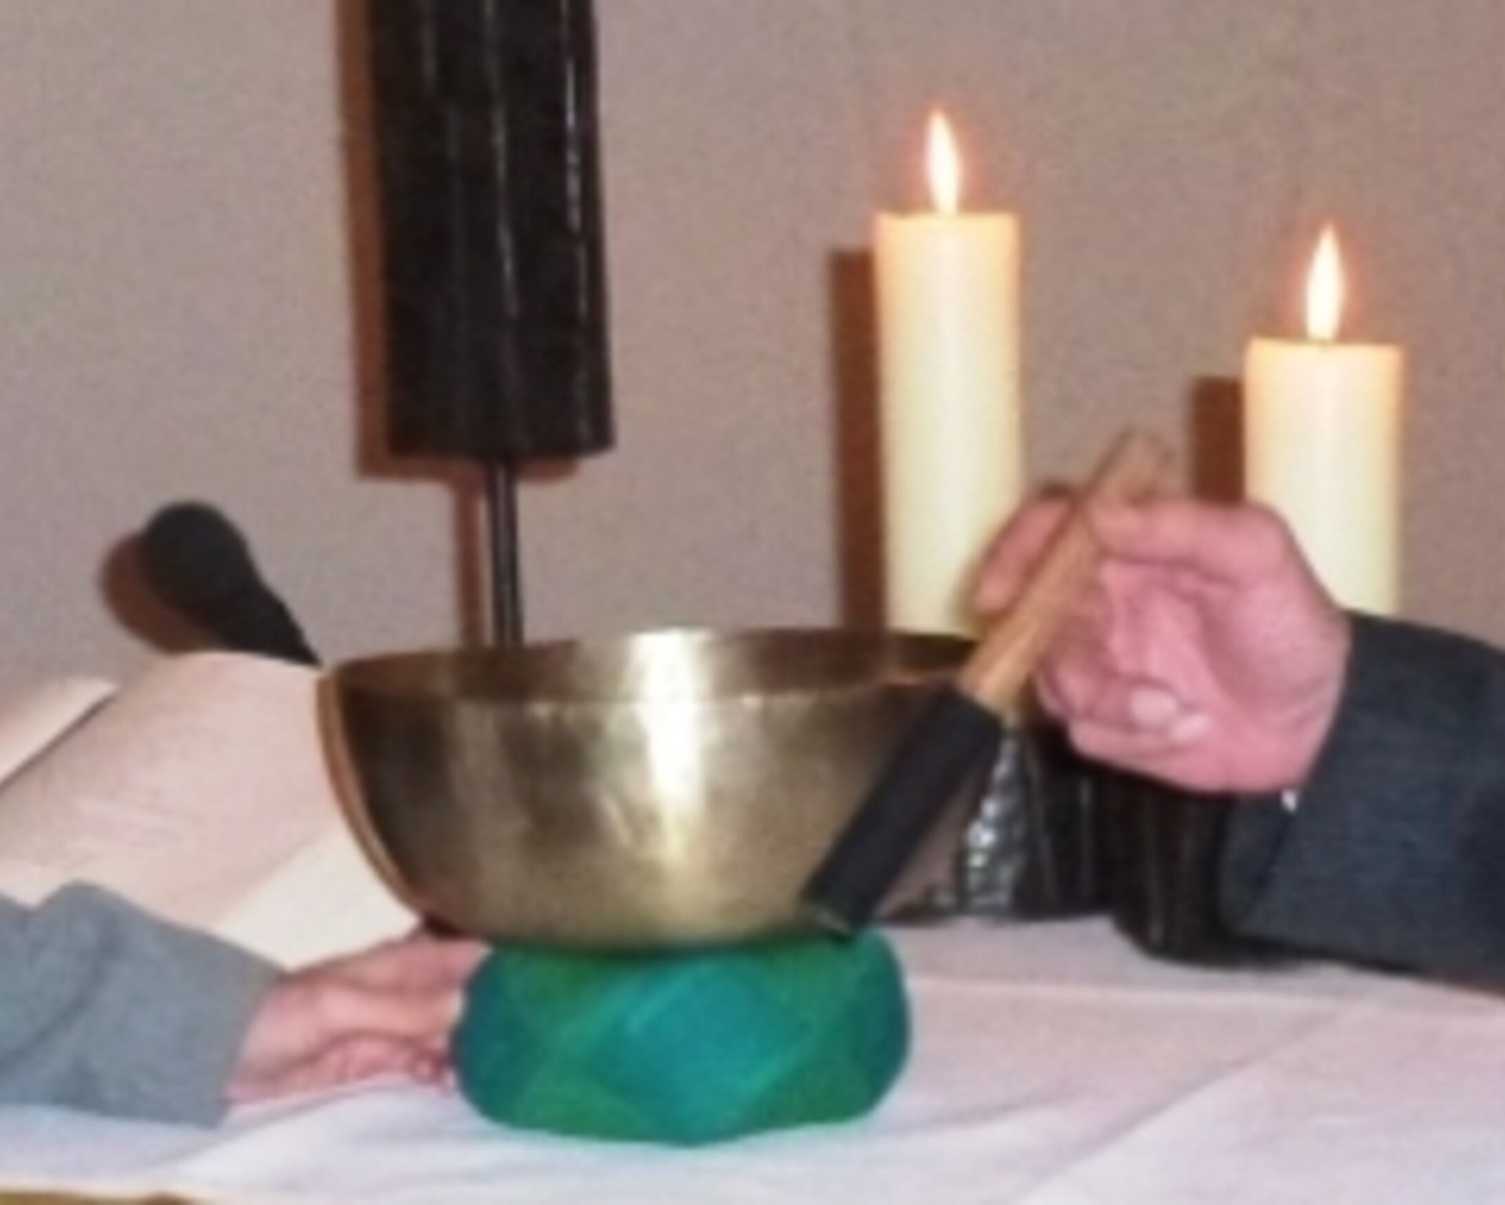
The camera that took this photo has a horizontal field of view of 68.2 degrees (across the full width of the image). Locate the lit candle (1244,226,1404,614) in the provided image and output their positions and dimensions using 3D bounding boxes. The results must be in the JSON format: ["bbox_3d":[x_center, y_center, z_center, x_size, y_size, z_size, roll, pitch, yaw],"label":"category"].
[{"bbox_3d":[0.270,-0.069,0.525,0.073,0.220,0.073,-1,4,0],"label":"lit candle"}]

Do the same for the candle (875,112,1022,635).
[{"bbox_3d":[0.101,-0.105,0.565,0.073,0.290,0.073,-1,4,0],"label":"candle"}]

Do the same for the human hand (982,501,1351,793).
[{"bbox_3d":[0.155,0.015,0.420,0.140,0.110,0.090,-2,4,-6],"label":"human hand"}]

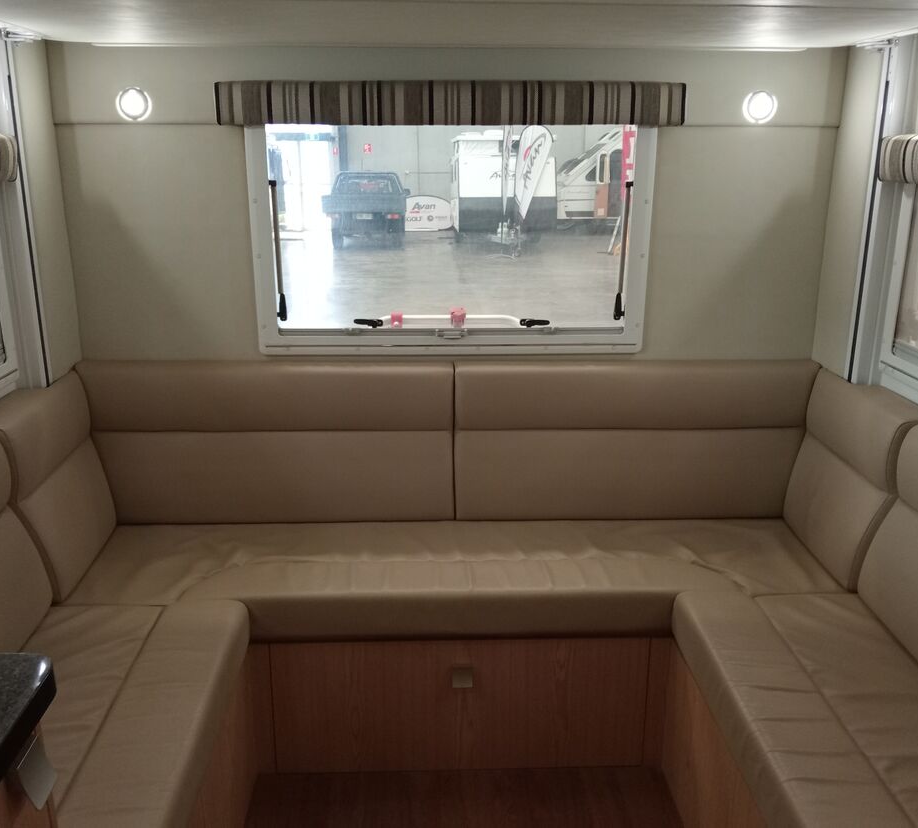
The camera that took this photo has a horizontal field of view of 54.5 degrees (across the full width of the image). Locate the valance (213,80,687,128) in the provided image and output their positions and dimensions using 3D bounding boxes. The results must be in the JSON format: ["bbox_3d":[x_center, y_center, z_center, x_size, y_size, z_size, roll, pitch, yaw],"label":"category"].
[{"bbox_3d":[-0.016,-0.777,2.236,1.160,0.105,0.090,0,17,-2],"label":"valance"}]

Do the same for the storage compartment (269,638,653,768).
[{"bbox_3d":[0.000,0.715,2.565,0.990,0.402,0.420,0,16,-2],"label":"storage compartment"}]

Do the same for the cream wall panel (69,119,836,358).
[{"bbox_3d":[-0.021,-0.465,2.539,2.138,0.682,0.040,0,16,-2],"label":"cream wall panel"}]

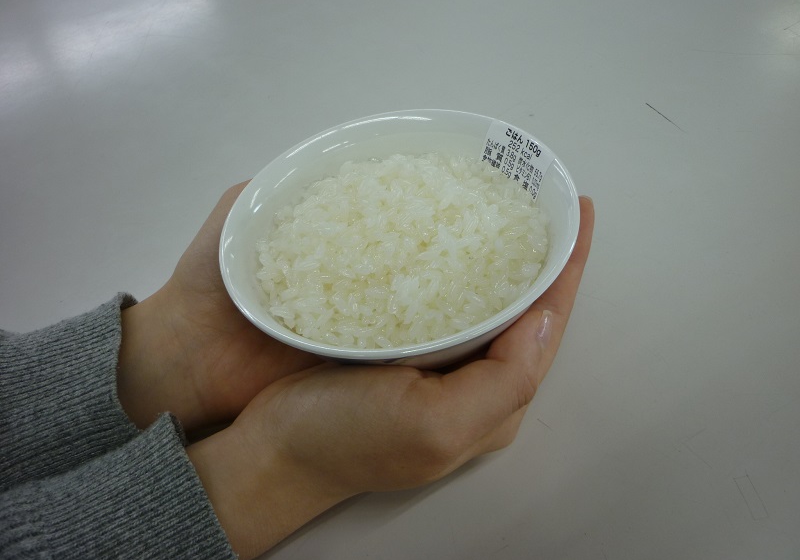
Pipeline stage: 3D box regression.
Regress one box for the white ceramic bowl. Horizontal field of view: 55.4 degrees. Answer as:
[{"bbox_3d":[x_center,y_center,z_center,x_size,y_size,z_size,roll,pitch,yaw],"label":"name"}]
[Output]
[{"bbox_3d":[0.003,-0.003,0.284,0.125,0.055,0.125,-6,46,6],"label":"white ceramic bowl"}]

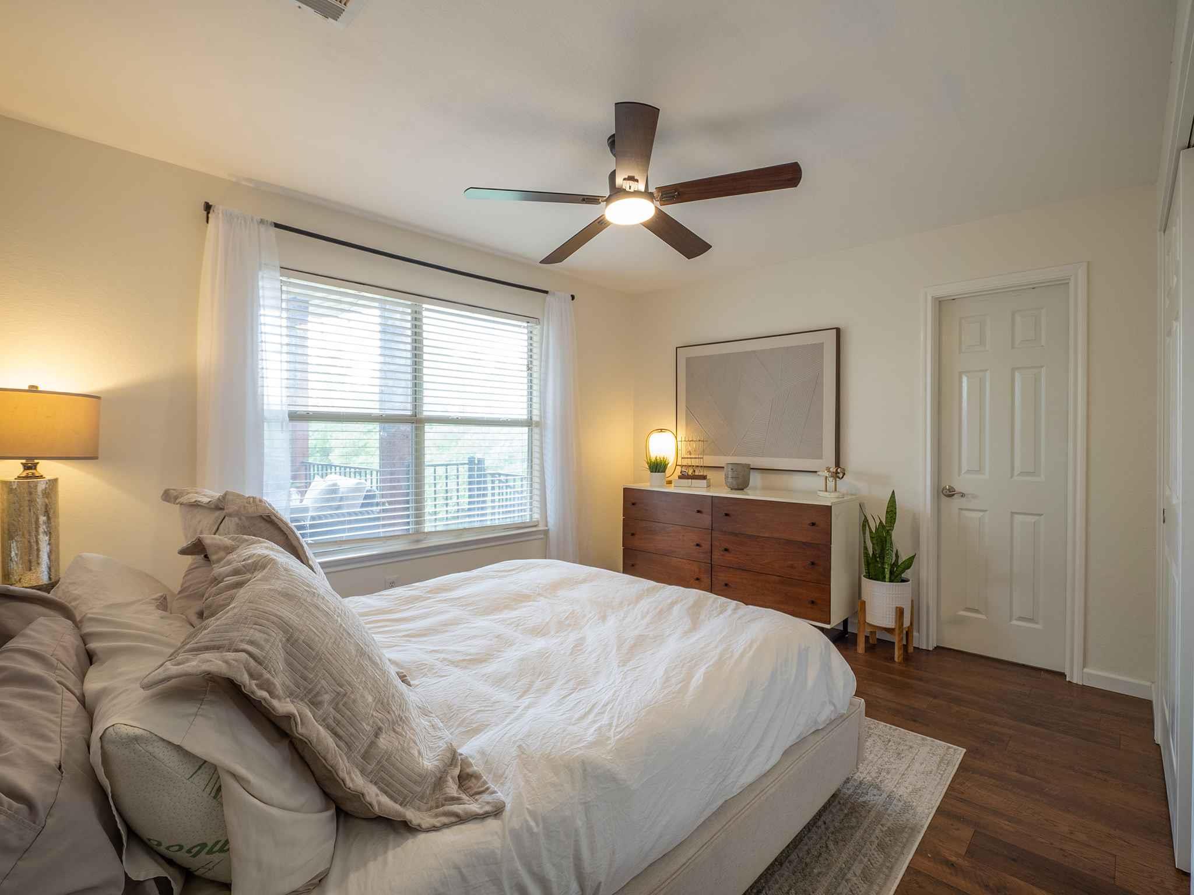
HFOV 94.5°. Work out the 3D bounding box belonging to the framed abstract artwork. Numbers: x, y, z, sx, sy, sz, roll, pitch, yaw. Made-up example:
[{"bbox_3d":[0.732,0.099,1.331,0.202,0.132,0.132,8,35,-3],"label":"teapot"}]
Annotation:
[{"bbox_3d":[1.098,-0.314,3.985,1.255,0.940,0.045,1,1,44],"label":"framed abstract artwork"}]

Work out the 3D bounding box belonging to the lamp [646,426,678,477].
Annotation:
[{"bbox_3d":[0.511,0.075,4.354,0.265,0.425,0.195,0,1,25],"label":"lamp"}]

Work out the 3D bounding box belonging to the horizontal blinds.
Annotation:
[{"bbox_3d":[-1.044,-0.162,3.334,0.065,1.460,1.750,1,1,44],"label":"horizontal blinds"}]

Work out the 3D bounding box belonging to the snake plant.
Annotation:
[{"bbox_3d":[1.662,0.518,3.168,0.270,0.540,0.250,1,1,44],"label":"snake plant"}]

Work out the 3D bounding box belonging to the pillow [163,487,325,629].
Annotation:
[{"bbox_3d":[-0.948,0.362,1.544,0.700,0.570,0.190,1,34,44],"label":"pillow"}]

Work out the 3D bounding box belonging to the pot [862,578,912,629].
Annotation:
[{"bbox_3d":[1.663,0.888,3.174,0.255,0.255,0.255,0,1,0],"label":"pot"}]

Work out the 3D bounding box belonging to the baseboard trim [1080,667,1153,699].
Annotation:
[{"bbox_3d":[2.515,1.148,2.669,0.250,0.083,0.016,1,1,44],"label":"baseboard trim"}]

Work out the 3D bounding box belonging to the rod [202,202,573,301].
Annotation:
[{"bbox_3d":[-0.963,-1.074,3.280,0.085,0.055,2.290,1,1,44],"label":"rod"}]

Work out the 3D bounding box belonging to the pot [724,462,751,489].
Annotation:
[{"bbox_3d":[0.988,0.213,3.884,0.177,0.175,0.177,0,1,0],"label":"pot"}]

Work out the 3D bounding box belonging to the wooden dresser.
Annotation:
[{"bbox_3d":[0.922,0.741,3.843,1.570,0.865,0.450,1,1,44],"label":"wooden dresser"}]

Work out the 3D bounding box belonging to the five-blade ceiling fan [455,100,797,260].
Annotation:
[{"bbox_3d":[0.135,-1.093,2.241,1.270,0.315,1.270,1,1,44],"label":"five-blade ceiling fan"}]

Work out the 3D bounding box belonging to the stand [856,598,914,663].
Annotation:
[{"bbox_3d":[1.664,1.030,3.177,0.245,0.305,0.245,1,1,44],"label":"stand"}]

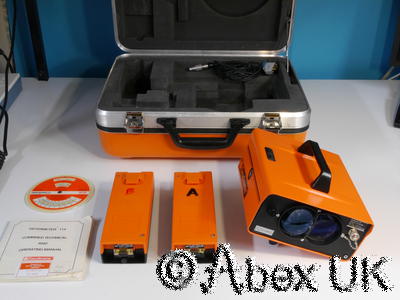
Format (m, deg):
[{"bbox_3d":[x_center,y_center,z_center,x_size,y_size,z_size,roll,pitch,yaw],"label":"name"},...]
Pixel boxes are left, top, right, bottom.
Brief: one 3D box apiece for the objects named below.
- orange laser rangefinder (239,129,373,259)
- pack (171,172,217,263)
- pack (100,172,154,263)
[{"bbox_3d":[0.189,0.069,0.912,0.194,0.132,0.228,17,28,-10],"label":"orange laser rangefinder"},{"bbox_3d":[-0.011,0.122,0.926,0.077,0.048,0.213,0,31,-1],"label":"pack"},{"bbox_3d":[-0.125,0.115,0.875,0.073,0.042,0.216,-1,29,-2],"label":"pack"}]

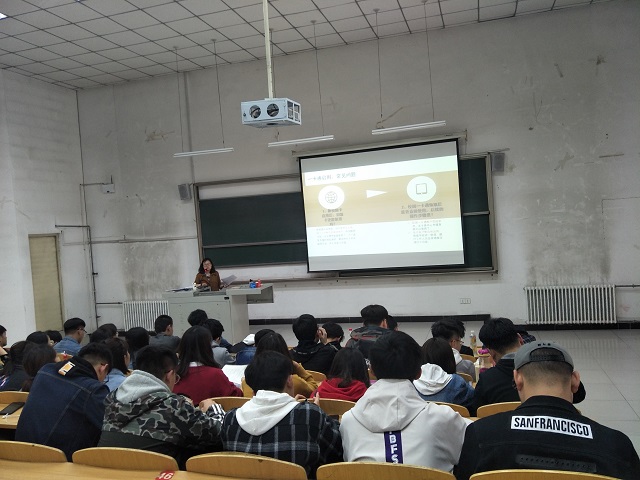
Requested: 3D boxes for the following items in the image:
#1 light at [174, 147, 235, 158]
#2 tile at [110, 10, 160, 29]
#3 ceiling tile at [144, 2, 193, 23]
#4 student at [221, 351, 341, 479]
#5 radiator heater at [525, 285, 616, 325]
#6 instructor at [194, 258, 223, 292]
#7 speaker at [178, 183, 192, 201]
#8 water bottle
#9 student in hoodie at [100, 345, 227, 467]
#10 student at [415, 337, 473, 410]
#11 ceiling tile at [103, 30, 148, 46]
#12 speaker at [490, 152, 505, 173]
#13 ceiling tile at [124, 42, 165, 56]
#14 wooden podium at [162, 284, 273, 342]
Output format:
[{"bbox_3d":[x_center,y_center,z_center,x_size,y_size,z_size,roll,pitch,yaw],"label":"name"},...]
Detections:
[{"bbox_3d":[-2.154,-1.612,8.202,1.250,0.070,0.120,-3,4,16],"label":"light"},{"bbox_3d":[-2.894,-3.454,6.985,0.600,0.030,0.560,-3,3,16],"label":"tile"},{"bbox_3d":[-2.310,-3.485,6.821,0.600,0.030,0.560,-3,3,16],"label":"ceiling tile"},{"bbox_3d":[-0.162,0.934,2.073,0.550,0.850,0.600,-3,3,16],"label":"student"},{"bbox_3d":[4.499,1.171,7.954,1.480,0.690,0.150,-3,4,16],"label":"radiator heater"},{"bbox_3d":[-2.101,1.162,8.607,0.480,1.600,0.350,-3,4,11],"label":"instructor"},{"bbox_3d":[-2.966,-1.045,9.761,0.240,0.350,0.220,-4,4,6],"label":"speaker"},{"bbox_3d":[1.456,0.980,4.200,0.065,0.235,0.065,-3,4,16],"label":"water bottle"},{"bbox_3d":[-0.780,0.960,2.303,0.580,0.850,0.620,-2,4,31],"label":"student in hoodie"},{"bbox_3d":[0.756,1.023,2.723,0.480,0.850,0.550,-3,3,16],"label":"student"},{"bbox_3d":[-3.351,-3.476,7.665,0.600,0.020,0.600,-3,4,16],"label":"ceiling tile"},{"bbox_3d":[3.148,-1.371,7.848,0.220,0.350,0.200,-3,3,16],"label":"speaker"},{"bbox_3d":[-3.169,-3.498,8.134,0.600,0.030,0.560,-3,3,16],"label":"ceiling tile"},{"bbox_3d":[-1.799,1.441,8.186,1.940,1.100,0.700,-3,4,16],"label":"wooden podium"}]

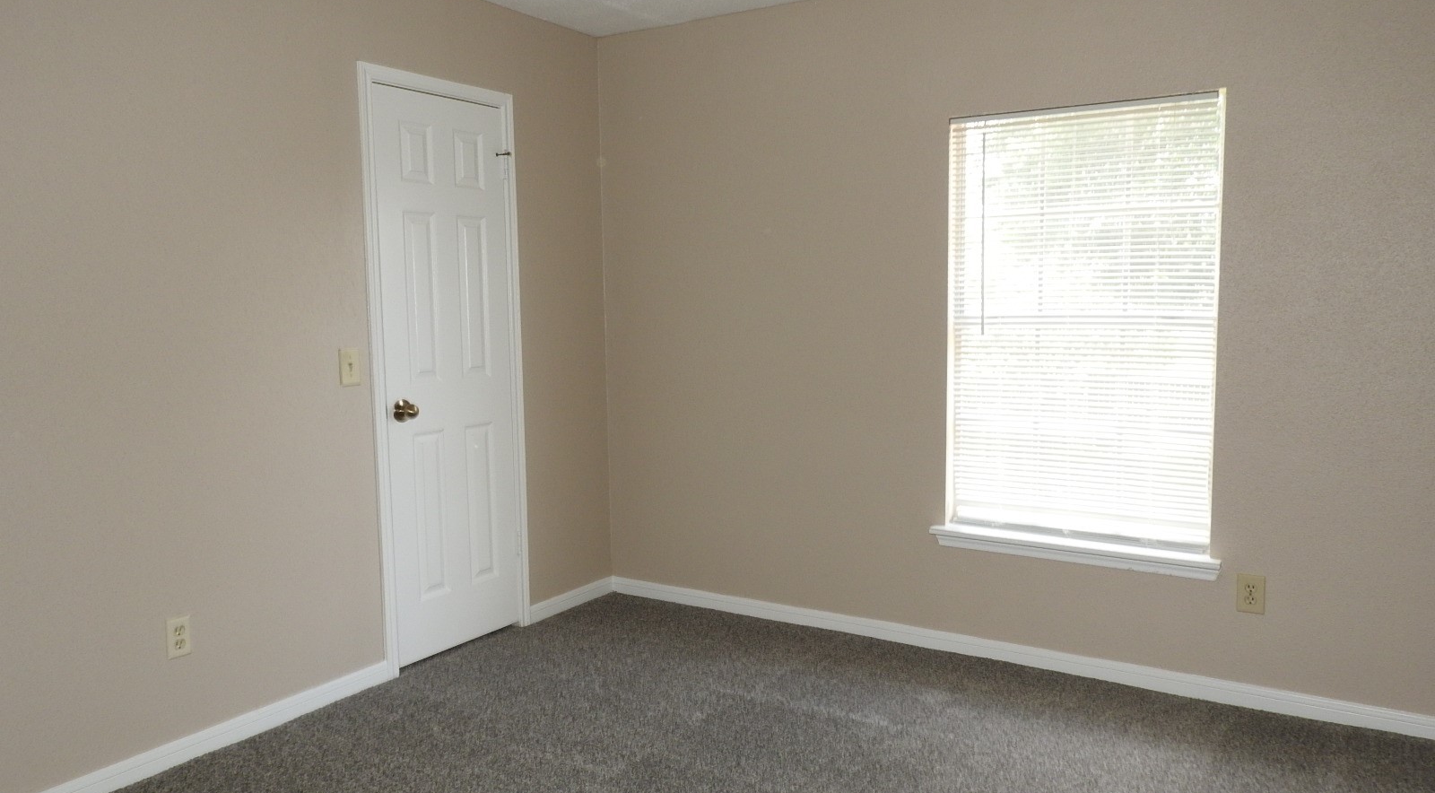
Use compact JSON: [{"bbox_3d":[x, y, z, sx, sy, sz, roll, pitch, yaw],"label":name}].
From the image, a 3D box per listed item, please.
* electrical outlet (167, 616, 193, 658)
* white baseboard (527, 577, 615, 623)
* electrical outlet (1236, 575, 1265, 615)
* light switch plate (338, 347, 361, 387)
[{"bbox_3d":[-1.536,0.688,2.839,0.010,0.115,0.068,3,6,32],"label":"electrical outlet"},{"bbox_3d":[-0.622,0.876,4.307,0.015,0.074,0.540,3,6,32],"label":"white baseboard"},{"bbox_3d":[1.684,0.625,3.139,0.077,0.121,0.010,3,6,32],"label":"electrical outlet"},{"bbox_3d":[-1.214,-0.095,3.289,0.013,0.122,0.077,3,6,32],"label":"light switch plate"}]

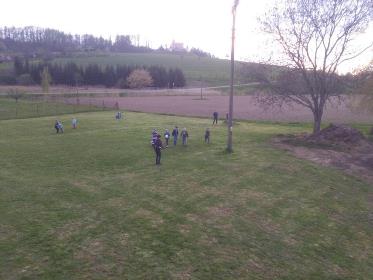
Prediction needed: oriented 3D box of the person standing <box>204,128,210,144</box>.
[{"bbox_3d":[1.709,-0.288,24.800,0.420,1.320,0.420,6,10,30],"label":"person standing"}]

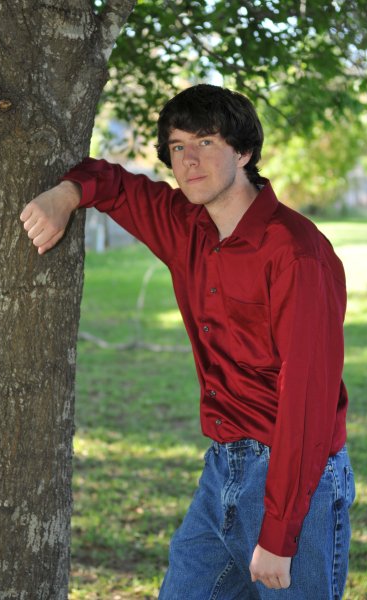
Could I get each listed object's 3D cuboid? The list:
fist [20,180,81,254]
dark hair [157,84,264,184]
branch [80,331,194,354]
[{"bbox_3d":[-0.265,-0.164,2.720,0.140,0.095,0.085,-44,6,-20],"label":"fist"},{"bbox_3d":[0.057,-0.345,2.880,0.200,0.205,0.245,-7,4,30],"label":"dark hair"},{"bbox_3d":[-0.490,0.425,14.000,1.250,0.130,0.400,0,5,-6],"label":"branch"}]

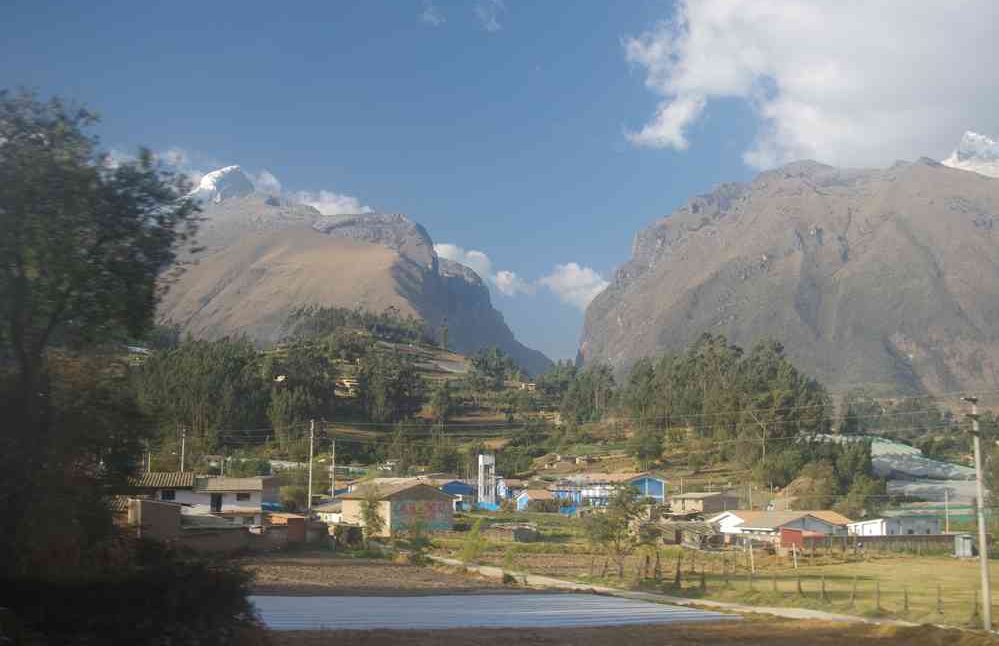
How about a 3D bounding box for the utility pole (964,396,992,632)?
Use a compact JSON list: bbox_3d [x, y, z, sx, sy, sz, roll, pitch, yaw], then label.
[{"bbox_3d":[22.171,8.781,53.899,0.900,10.600,0.400,7,-11,-37],"label":"utility pole"}]

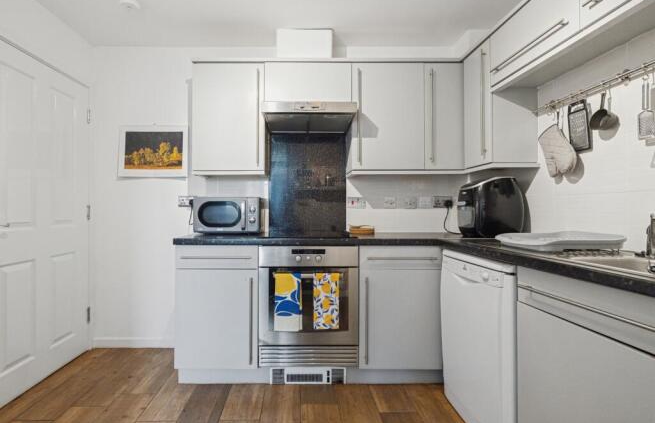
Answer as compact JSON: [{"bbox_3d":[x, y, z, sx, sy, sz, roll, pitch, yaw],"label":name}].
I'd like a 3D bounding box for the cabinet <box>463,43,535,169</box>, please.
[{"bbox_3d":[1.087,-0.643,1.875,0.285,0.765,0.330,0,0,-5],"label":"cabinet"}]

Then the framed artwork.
[{"bbox_3d":[-1.346,-0.464,2.250,0.542,0.400,0.020,0,0,0],"label":"framed artwork"}]

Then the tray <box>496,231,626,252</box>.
[{"bbox_3d":[0.970,0.127,1.295,0.360,0.065,0.370,0,0,-6],"label":"tray"}]

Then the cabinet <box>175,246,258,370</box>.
[{"bbox_3d":[-0.667,0.574,2.012,0.500,0.736,0.570,0,0,-2],"label":"cabinet"}]

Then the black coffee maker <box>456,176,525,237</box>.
[{"bbox_3d":[1.050,-0.027,1.870,0.345,0.372,0.300,0,0,-8],"label":"black coffee maker"}]

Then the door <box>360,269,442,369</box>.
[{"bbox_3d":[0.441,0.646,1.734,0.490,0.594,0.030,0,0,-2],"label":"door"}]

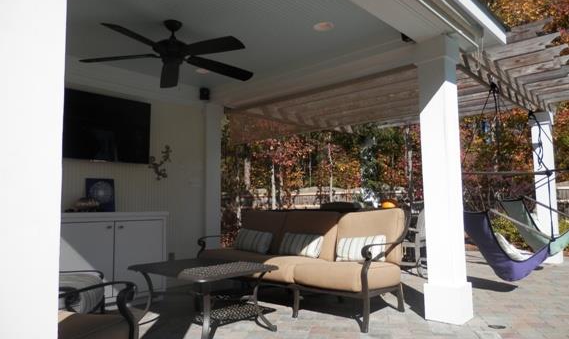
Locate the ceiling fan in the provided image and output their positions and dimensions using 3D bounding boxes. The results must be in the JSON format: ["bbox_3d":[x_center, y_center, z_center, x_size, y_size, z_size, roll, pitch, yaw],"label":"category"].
[{"bbox_3d":[-0.905,-1.013,3.316,1.464,0.381,1.434,-1,-4,-3],"label":"ceiling fan"}]

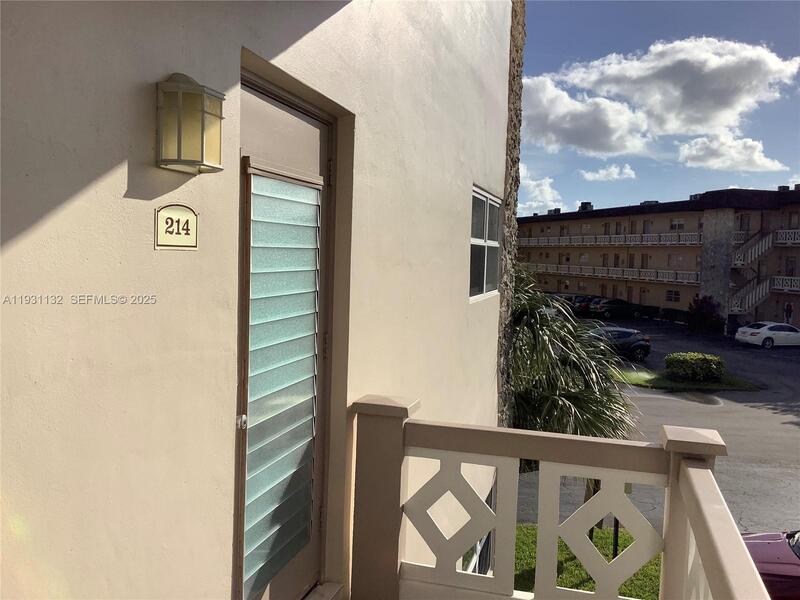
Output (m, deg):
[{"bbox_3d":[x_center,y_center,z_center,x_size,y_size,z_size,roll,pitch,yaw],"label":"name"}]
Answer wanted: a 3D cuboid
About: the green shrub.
[{"bbox_3d":[11.020,2.502,26.724,2.100,0.860,1.700,3,4,16],"label":"green shrub"}]

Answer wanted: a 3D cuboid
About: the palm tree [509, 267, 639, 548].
[{"bbox_3d":[2.539,1.648,10.803,2.300,4.350,2.300,3,4,16],"label":"palm tree"}]

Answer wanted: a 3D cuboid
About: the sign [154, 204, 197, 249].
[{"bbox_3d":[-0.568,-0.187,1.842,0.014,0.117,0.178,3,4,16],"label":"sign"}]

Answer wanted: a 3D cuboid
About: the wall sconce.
[{"bbox_3d":[-0.513,-0.450,1.817,0.107,0.246,0.188,3,4,16],"label":"wall sconce"}]

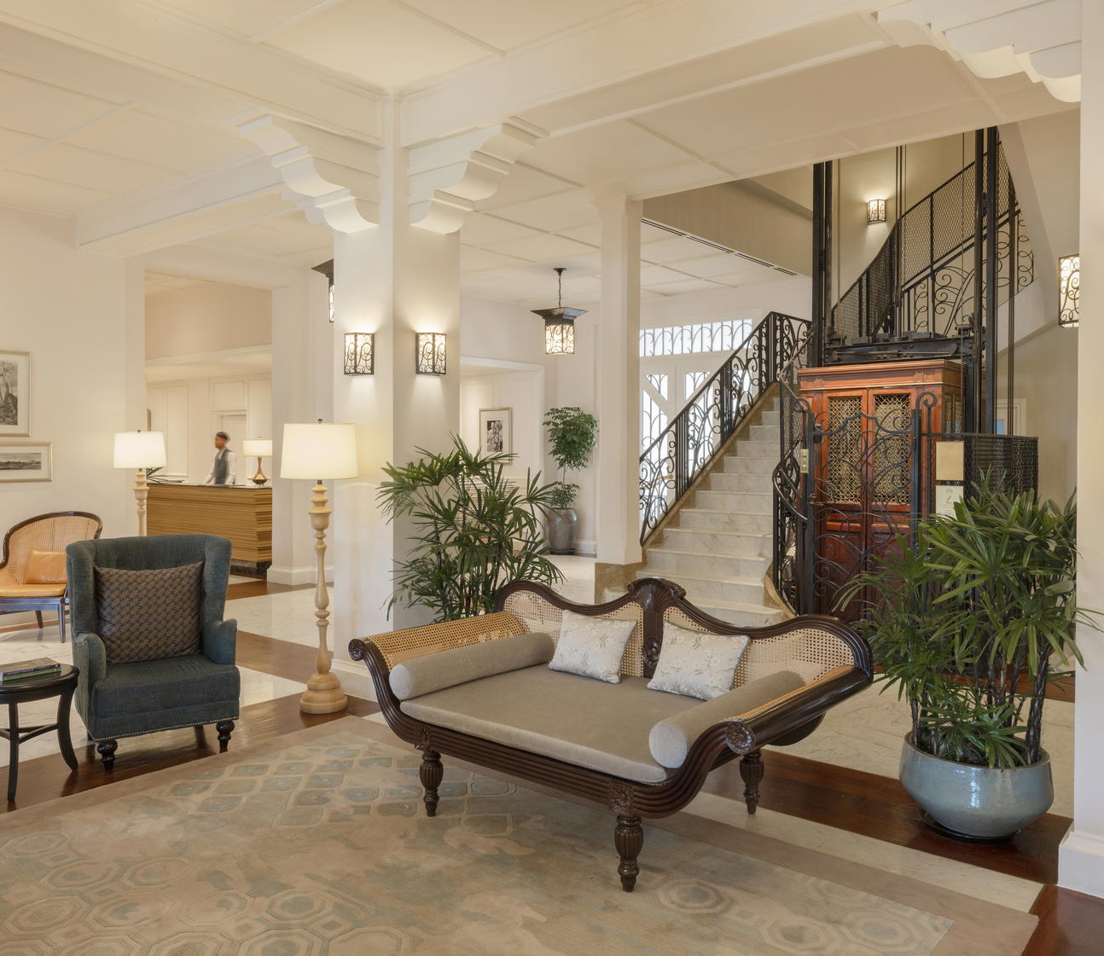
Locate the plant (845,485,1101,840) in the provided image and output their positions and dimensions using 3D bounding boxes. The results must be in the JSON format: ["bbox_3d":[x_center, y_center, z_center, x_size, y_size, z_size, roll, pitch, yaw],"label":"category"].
[{"bbox_3d":[1.706,0.712,3.707,0.980,1.360,0.900,1,2,25],"label":"plant"}]

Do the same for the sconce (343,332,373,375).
[{"bbox_3d":[-1.182,-0.758,5.552,0.213,0.243,0.095,1,2,39],"label":"sconce"}]

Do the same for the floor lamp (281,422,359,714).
[{"bbox_3d":[-1.339,0.510,5.351,0.457,1.660,0.457,0,2,-14],"label":"floor lamp"}]

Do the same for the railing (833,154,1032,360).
[{"bbox_3d":[3.351,-2.147,8.066,1.166,2.200,1.772,2,3,40],"label":"railing"}]

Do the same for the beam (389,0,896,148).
[{"bbox_3d":[0.538,-1.986,4.263,3.403,0.329,0.372,1,2,39],"label":"beam"}]

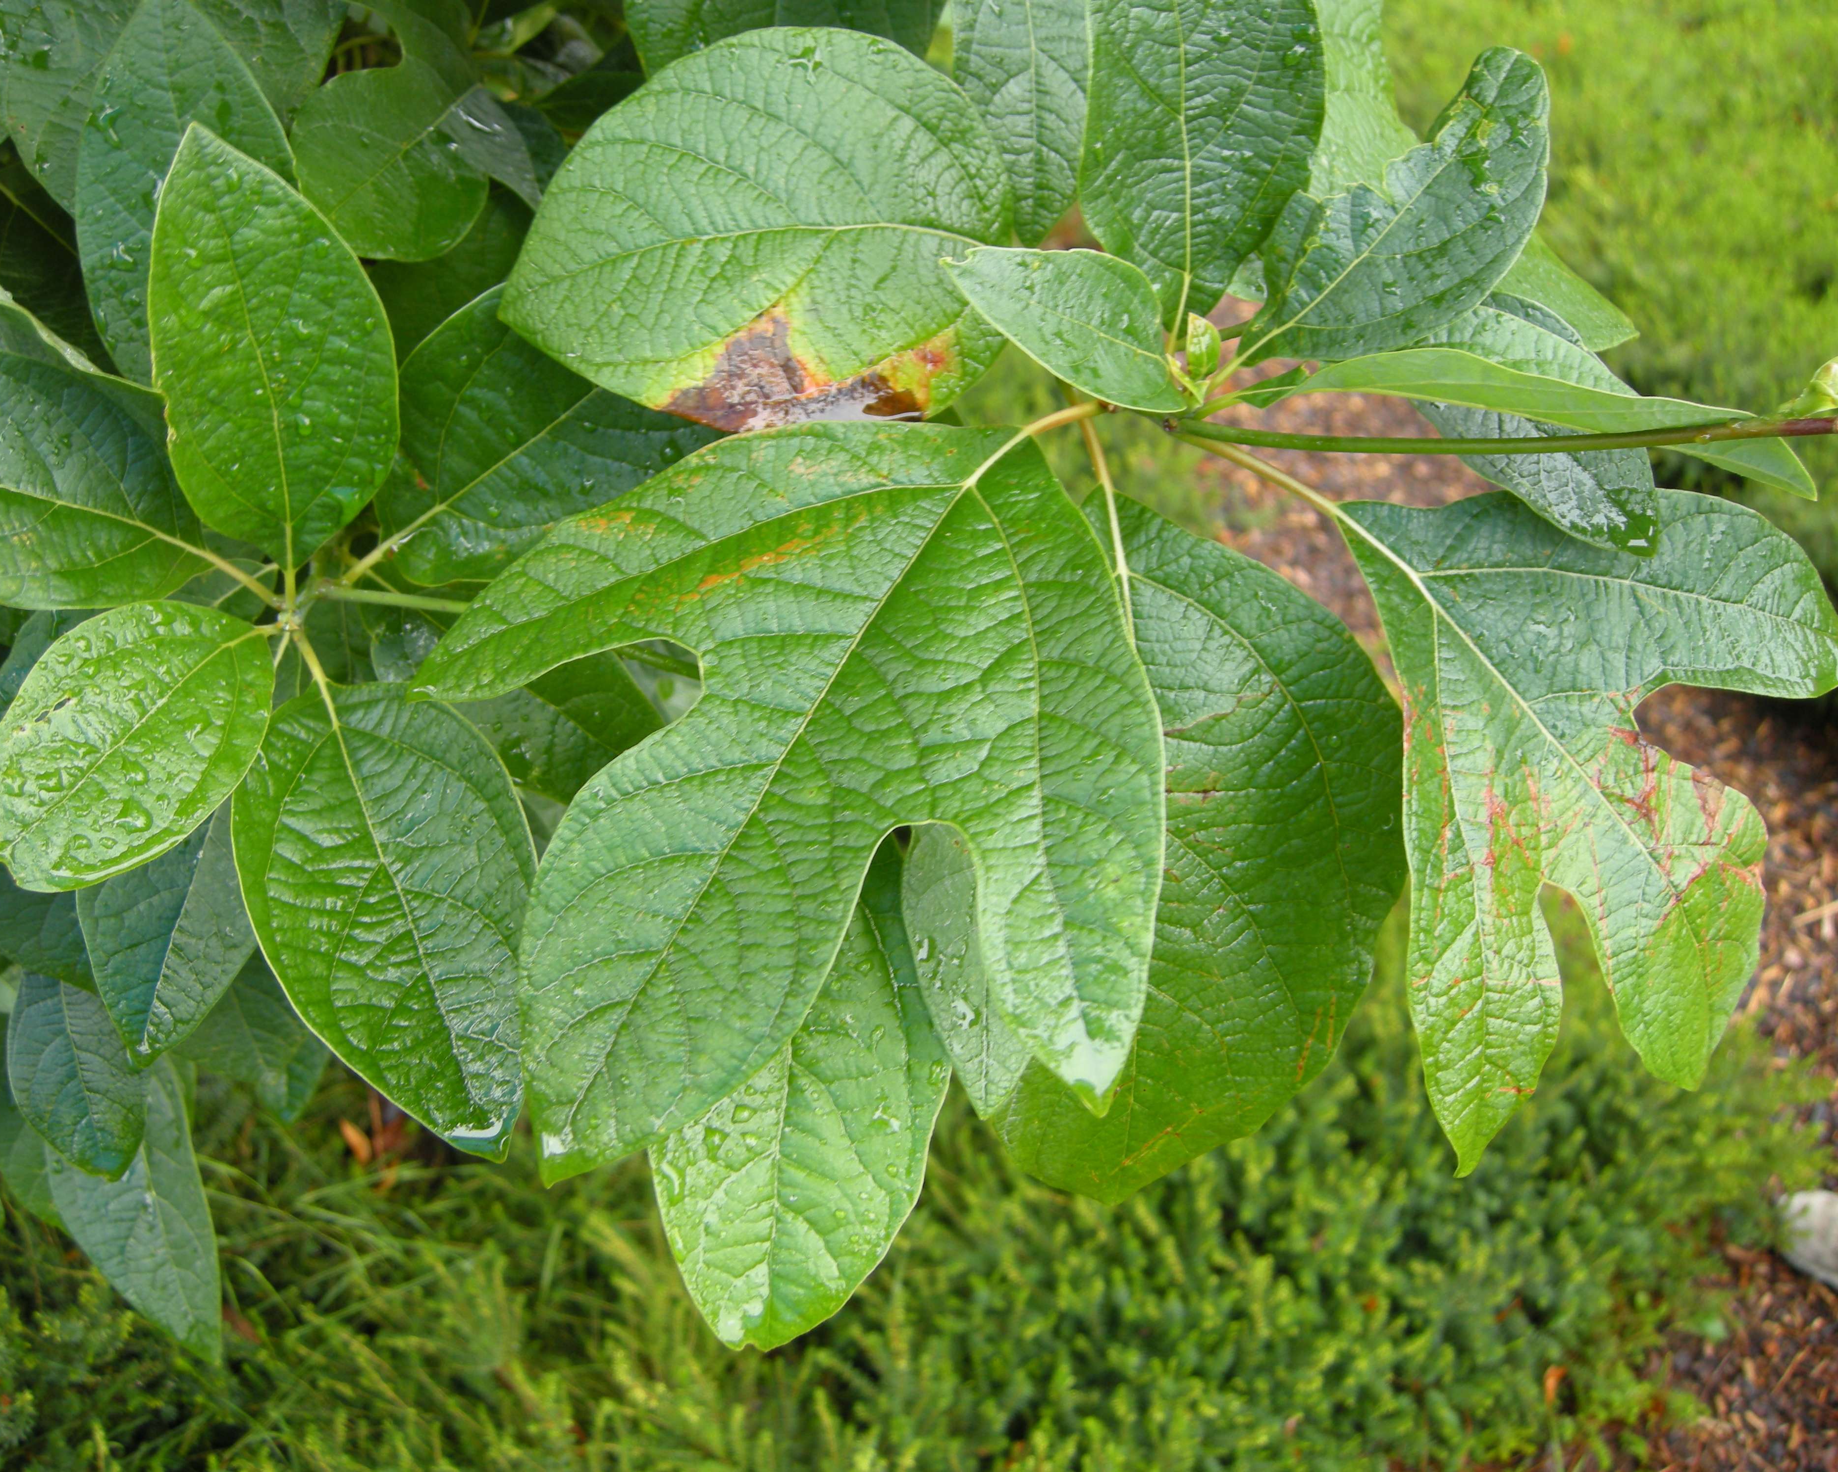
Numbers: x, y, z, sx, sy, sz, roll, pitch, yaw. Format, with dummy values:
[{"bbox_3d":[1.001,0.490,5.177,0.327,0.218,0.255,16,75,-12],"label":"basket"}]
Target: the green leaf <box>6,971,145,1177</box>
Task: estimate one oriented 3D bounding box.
[{"bbox_3d":[-0.228,0.093,0.542,0.034,0.012,0.062,-24,76,-3],"label":"green leaf"}]

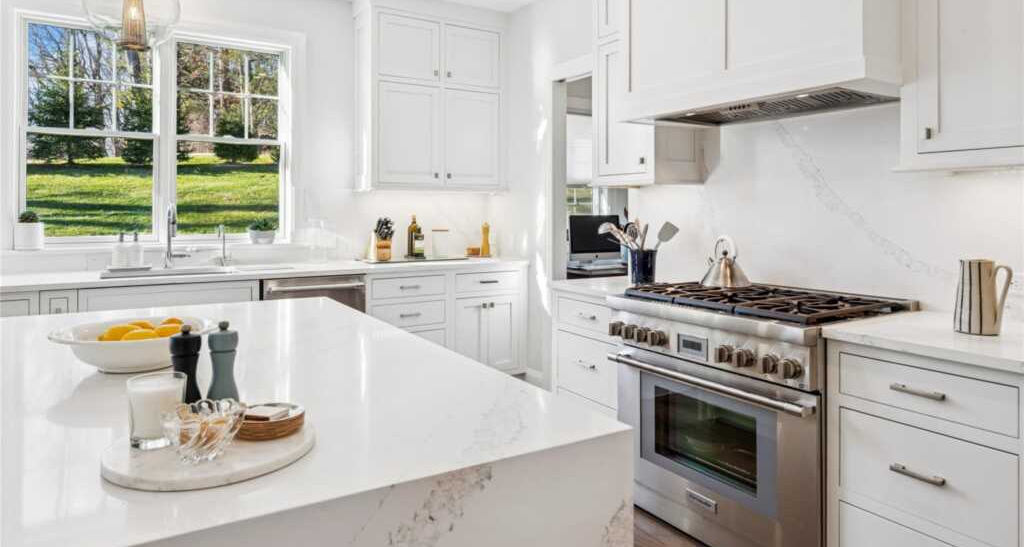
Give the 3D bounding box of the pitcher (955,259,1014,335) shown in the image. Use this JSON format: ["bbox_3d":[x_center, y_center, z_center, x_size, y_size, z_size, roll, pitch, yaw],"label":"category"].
[{"bbox_3d":[1.448,0.071,1.745,0.115,0.220,0.150,-3,5,-41],"label":"pitcher"}]

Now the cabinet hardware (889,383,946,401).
[{"bbox_3d":[1.142,0.332,1.597,0.033,0.014,0.137,-3,5,-35],"label":"cabinet hardware"}]

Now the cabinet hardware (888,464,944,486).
[{"bbox_3d":[1.142,0.565,1.597,0.033,0.014,0.137,-3,5,-35],"label":"cabinet hardware"}]

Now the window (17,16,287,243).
[{"bbox_3d":[-2.296,-0.881,3.759,1.510,1.400,0.110,-2,4,-29],"label":"window"}]

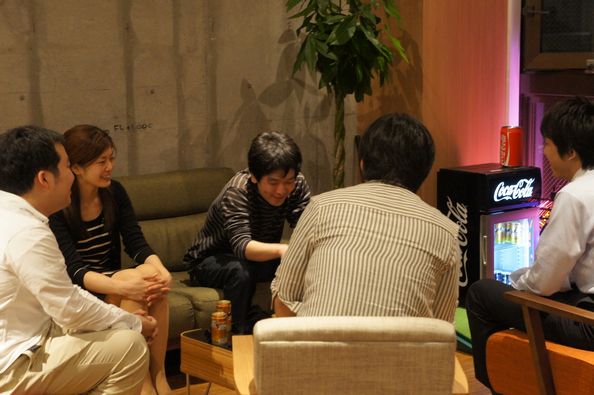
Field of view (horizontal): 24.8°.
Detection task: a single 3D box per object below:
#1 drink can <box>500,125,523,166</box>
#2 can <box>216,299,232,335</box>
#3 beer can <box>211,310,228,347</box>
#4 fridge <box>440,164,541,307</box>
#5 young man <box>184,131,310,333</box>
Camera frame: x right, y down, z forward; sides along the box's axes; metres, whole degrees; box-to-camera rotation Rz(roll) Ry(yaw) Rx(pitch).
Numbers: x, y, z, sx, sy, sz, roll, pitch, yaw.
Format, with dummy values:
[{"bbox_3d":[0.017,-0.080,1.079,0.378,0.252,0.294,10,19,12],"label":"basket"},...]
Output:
[{"bbox_3d":[1.101,-0.258,6.921,0.103,0.196,0.103,0,7,0],"label":"drink can"},{"bbox_3d":[-0.259,0.425,4.793,0.053,0.104,0.053,0,7,0],"label":"can"},{"bbox_3d":[-0.264,0.447,4.617,0.053,0.104,0.053,0,7,0],"label":"beer can"},{"bbox_3d":[0.970,0.195,6.842,0.435,0.681,0.319,-7,10,-43],"label":"fridge"},{"bbox_3d":[-0.190,0.255,5.323,0.520,1.040,0.720,-7,10,-44],"label":"young man"}]

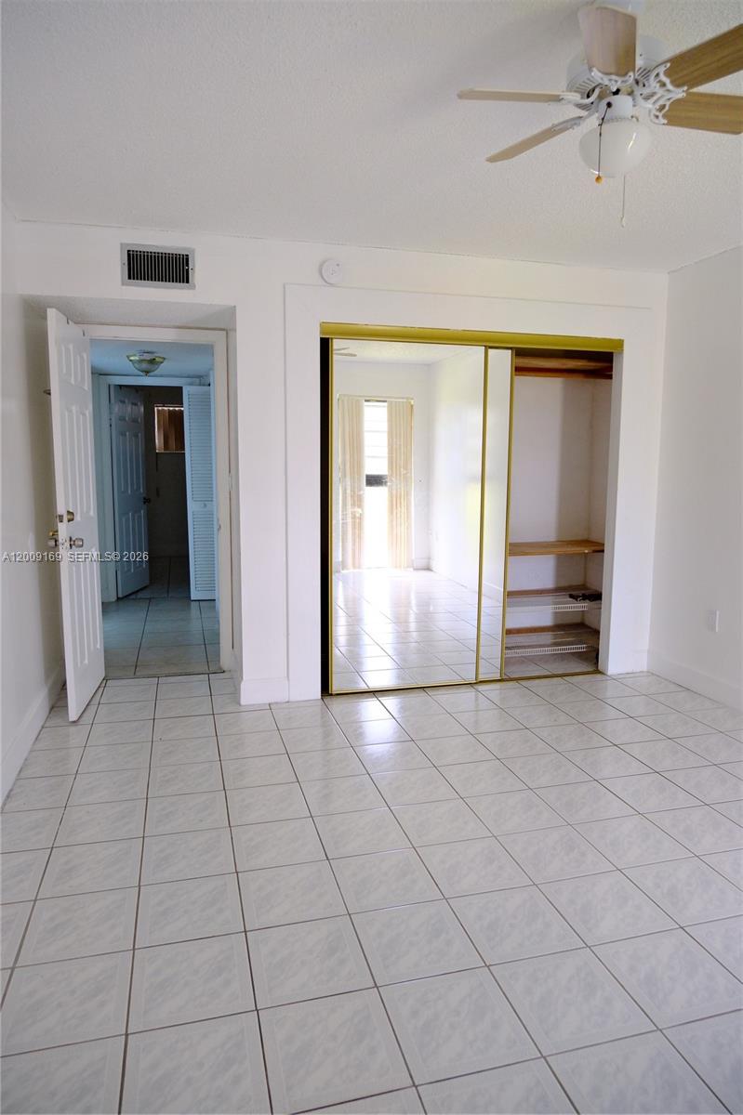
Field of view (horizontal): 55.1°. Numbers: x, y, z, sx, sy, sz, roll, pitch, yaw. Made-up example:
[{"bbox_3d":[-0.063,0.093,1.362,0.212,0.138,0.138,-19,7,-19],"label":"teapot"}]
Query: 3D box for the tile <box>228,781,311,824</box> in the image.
[{"bbox_3d":[-0.407,0.965,2.786,0.298,0.010,0.298,-2,8,-15],"label":"tile"}]

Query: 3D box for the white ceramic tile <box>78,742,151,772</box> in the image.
[{"bbox_3d":[-1.159,0.913,3.241,0.302,0.010,0.302,-2,8,-15],"label":"white ceramic tile"}]

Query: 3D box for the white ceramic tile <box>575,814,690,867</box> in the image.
[{"bbox_3d":[0.924,1.016,2.544,0.302,0.010,0.302,-2,8,-15],"label":"white ceramic tile"}]

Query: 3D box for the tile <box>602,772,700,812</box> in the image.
[{"bbox_3d":[1.133,0.962,2.896,0.300,0.010,0.300,-2,8,-15],"label":"tile"}]

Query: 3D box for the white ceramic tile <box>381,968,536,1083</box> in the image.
[{"bbox_3d":[0.200,1.114,1.709,0.298,0.010,0.298,-2,8,-15],"label":"white ceramic tile"}]

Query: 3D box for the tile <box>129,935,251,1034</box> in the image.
[{"bbox_3d":[-0.465,1.101,1.857,0.302,0.010,0.302,-2,8,-15],"label":"tile"}]

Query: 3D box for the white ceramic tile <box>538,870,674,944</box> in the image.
[{"bbox_3d":[0.707,1.059,2.160,0.300,0.010,0.300,-2,8,-15],"label":"white ceramic tile"}]

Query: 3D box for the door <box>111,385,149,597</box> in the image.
[{"bbox_3d":[-2.414,-0.661,7.180,0.036,2.030,0.700,1,8,5],"label":"door"}]

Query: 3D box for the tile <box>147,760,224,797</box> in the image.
[{"bbox_3d":[-0.781,0.940,3.014,0.300,0.010,0.300,-2,8,-15],"label":"tile"}]

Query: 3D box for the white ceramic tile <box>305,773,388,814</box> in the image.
[{"bbox_3d":[-0.117,0.965,2.893,0.302,0.010,0.302,-2,8,-15],"label":"white ceramic tile"}]

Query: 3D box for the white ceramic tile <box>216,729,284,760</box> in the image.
[{"bbox_3d":[-0.566,0.888,3.371,0.300,0.010,0.300,-2,8,-15],"label":"white ceramic tile"}]

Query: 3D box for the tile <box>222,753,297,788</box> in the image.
[{"bbox_3d":[-0.486,0.925,3.074,0.298,0.010,0.298,-2,8,-15],"label":"tile"}]

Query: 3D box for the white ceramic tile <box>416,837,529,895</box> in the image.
[{"bbox_3d":[0.334,1.026,2.365,0.298,0.010,0.298,-2,8,-15],"label":"white ceramic tile"}]

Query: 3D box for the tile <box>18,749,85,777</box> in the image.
[{"bbox_3d":[-1.407,0.914,3.144,0.228,0.010,0.300,-2,8,-15],"label":"tile"}]

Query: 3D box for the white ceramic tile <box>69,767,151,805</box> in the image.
[{"bbox_3d":[-1.071,0.946,2.924,0.300,0.010,0.300,-2,8,-15],"label":"white ceramic tile"}]

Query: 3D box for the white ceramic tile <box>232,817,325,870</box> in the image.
[{"bbox_3d":[-0.330,1.009,2.509,0.300,0.010,0.300,-2,8,-15],"label":"white ceramic tile"}]

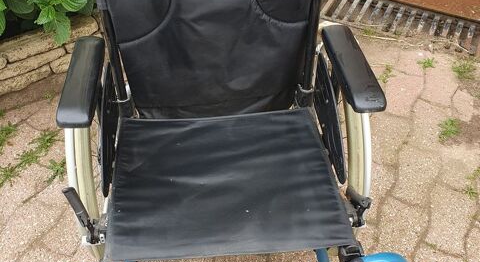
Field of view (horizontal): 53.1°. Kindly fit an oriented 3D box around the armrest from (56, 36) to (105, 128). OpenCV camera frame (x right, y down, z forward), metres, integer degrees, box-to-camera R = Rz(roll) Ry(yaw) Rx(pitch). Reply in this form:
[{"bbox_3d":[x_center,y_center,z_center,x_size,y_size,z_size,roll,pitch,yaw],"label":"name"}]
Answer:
[{"bbox_3d":[-0.283,-0.097,0.870,0.055,0.034,0.229,-4,44,-4],"label":"armrest"}]

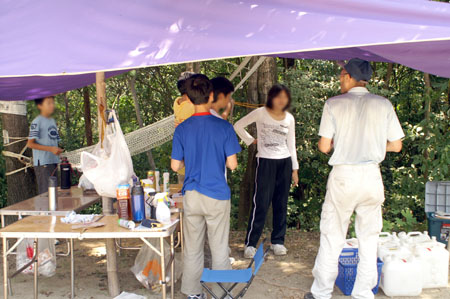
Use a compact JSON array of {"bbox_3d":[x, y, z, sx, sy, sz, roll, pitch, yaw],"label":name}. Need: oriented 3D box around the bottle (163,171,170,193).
[{"bbox_3d":[-0.544,0.301,4.880,0.060,0.216,0.060,0,5,0],"label":"bottle"}]

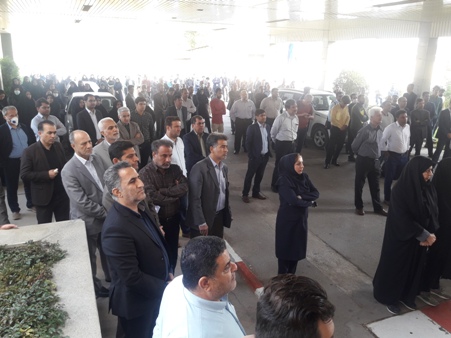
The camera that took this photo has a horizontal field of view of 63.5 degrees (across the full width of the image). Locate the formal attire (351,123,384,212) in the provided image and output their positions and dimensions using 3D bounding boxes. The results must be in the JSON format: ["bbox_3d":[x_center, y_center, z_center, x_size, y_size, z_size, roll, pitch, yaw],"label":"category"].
[{"bbox_3d":[2.376,0.015,6.017,0.520,1.490,0.360,-8,18,-28],"label":"formal attire"}]

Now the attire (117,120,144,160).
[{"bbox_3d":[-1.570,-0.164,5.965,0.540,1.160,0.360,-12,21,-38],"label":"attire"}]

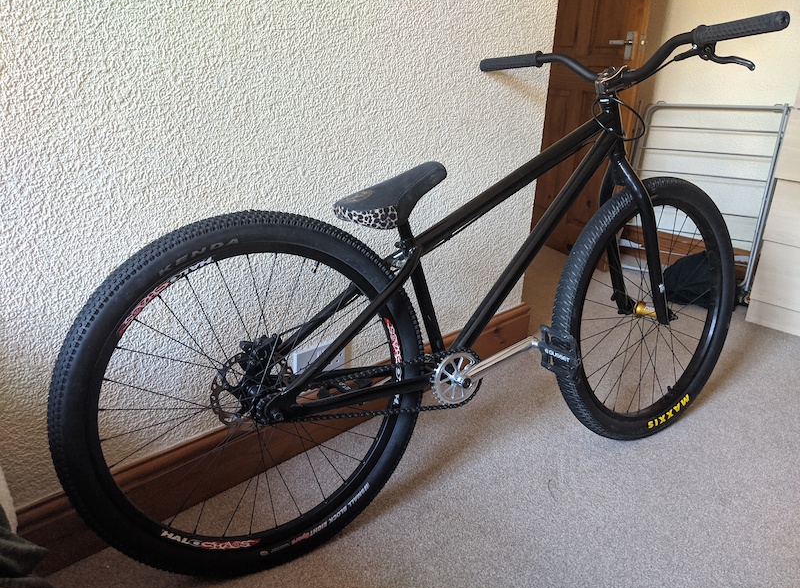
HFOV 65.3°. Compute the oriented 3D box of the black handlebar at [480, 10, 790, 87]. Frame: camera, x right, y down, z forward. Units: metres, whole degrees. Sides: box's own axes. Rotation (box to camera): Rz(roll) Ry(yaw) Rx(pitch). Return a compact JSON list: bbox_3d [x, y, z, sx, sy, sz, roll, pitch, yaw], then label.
[{"bbox_3d":[0.446,-0.503,1.349,0.088,0.088,0.773,-10,17,-31],"label":"black handlebar"}]

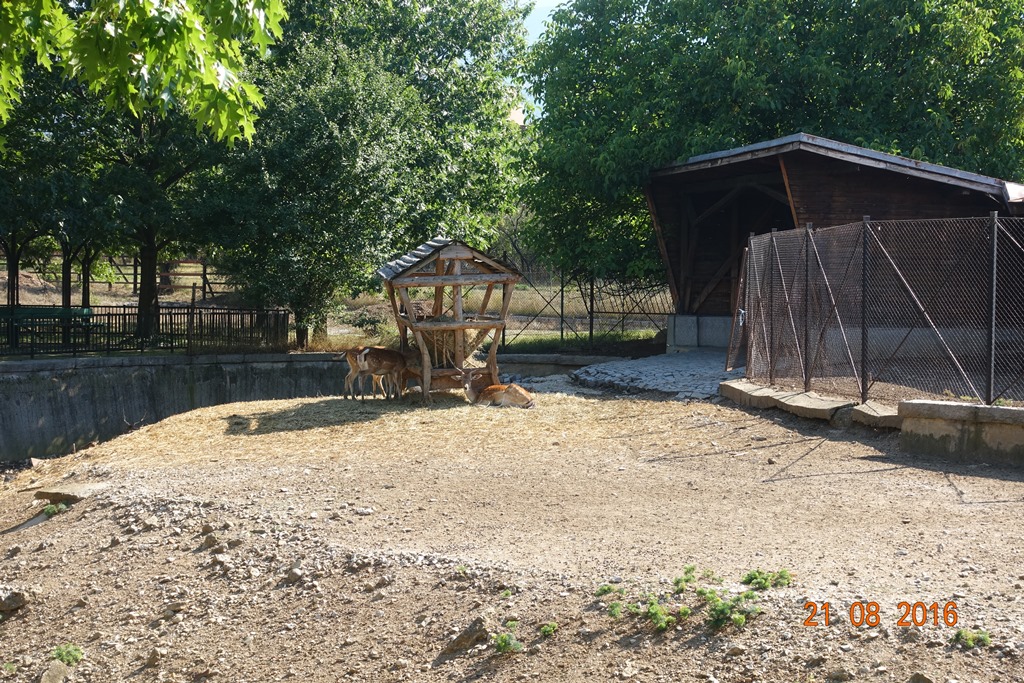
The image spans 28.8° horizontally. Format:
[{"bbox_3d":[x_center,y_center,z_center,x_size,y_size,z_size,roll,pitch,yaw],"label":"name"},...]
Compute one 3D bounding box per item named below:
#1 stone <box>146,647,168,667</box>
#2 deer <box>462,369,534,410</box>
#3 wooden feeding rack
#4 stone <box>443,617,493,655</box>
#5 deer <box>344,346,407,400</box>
[{"bbox_3d":[-2.047,1.819,11.500,0.125,0.110,0.110,0,1,0],"label":"stone"},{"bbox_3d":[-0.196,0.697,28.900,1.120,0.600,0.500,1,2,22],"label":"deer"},{"bbox_3d":[-0.962,-0.321,29.700,1.980,2.470,1.700,0,1,-12],"label":"wooden feeding rack"},{"bbox_3d":[-0.253,1.713,11.600,0.300,0.170,0.240,0,1,0],"label":"stone"},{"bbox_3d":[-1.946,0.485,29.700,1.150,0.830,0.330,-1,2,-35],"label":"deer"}]

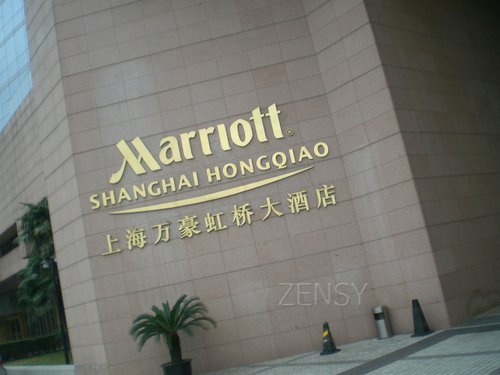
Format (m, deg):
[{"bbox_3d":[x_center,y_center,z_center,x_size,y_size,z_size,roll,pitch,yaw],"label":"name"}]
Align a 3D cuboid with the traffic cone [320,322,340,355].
[{"bbox_3d":[1.823,3.538,12.931,0.380,0.693,0.380,-21,-14,40],"label":"traffic cone"}]

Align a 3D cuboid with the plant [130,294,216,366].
[{"bbox_3d":[-1.659,3.526,12.525,1.920,2.000,1.850,-13,-11,5],"label":"plant"}]

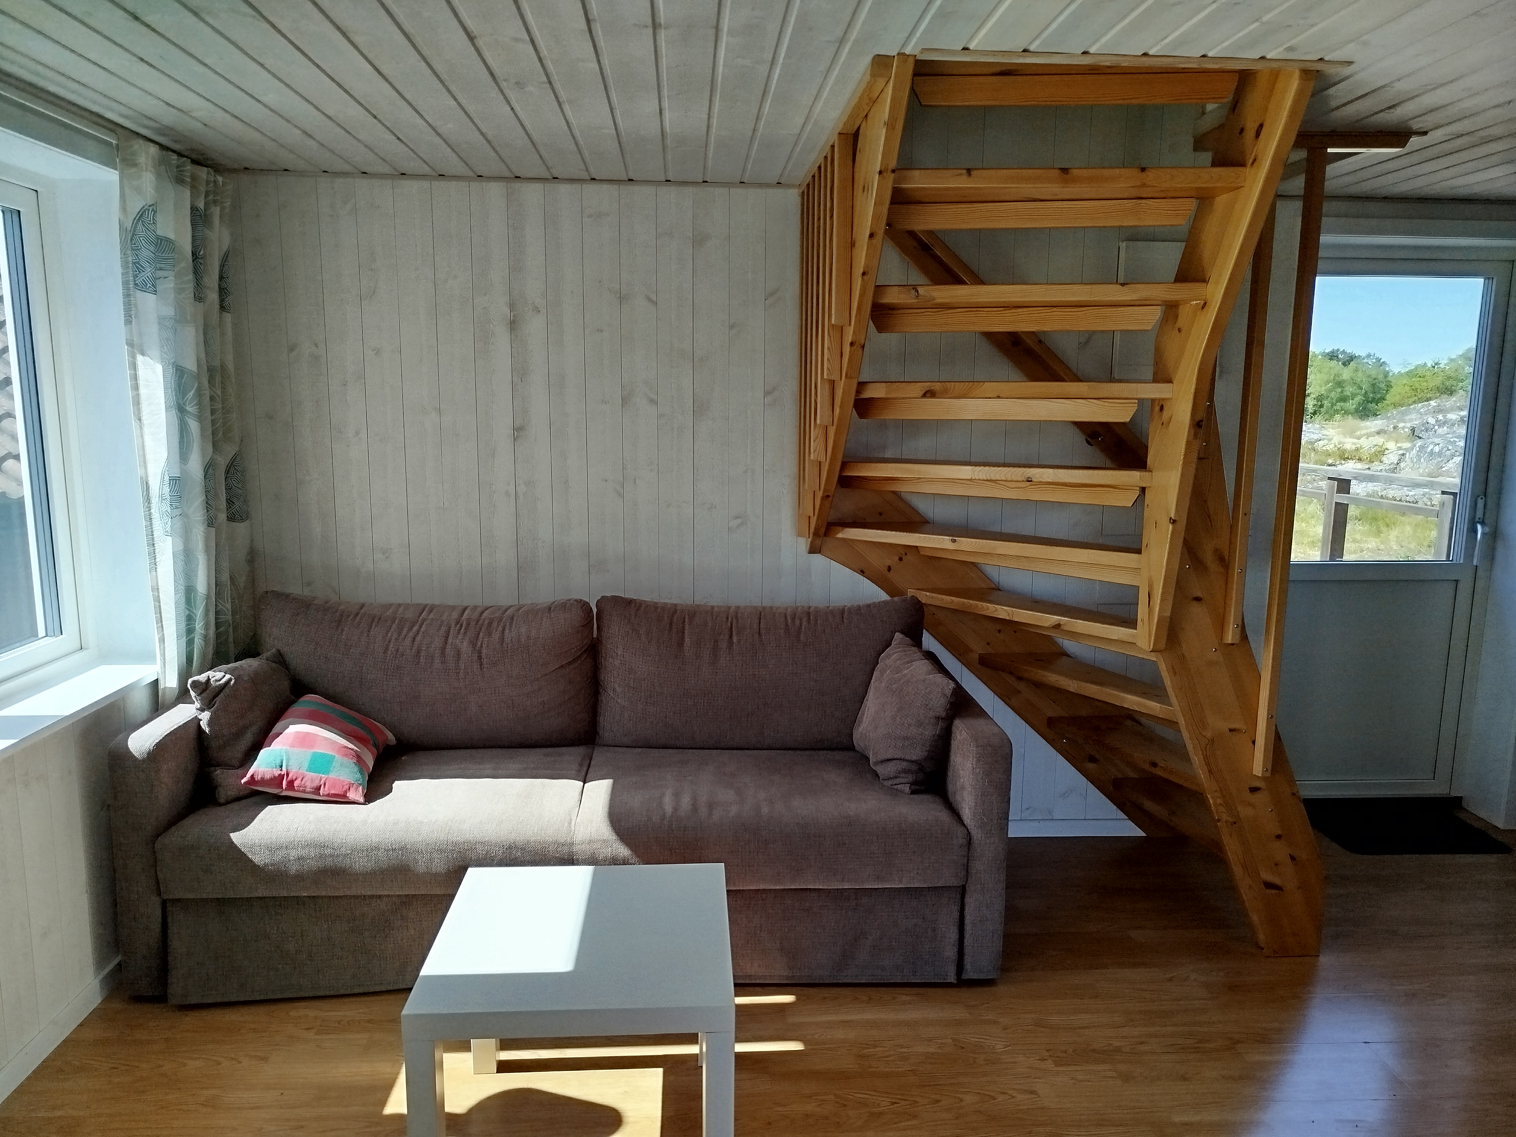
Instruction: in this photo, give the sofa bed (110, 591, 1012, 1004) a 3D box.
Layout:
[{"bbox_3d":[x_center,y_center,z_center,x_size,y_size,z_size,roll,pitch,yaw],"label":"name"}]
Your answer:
[{"bbox_3d":[-0.473,0.564,2.933,2.140,0.870,0.870,0,9,-3],"label":"sofa bed"}]

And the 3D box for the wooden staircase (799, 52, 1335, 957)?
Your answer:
[{"bbox_3d":[0.835,-0.045,2.778,1.340,2.142,1.230,0,9,-4],"label":"wooden staircase"}]

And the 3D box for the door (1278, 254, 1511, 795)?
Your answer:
[{"bbox_3d":[2.185,-0.110,3.768,0.795,1.918,0.070,0,9,-4],"label":"door"}]

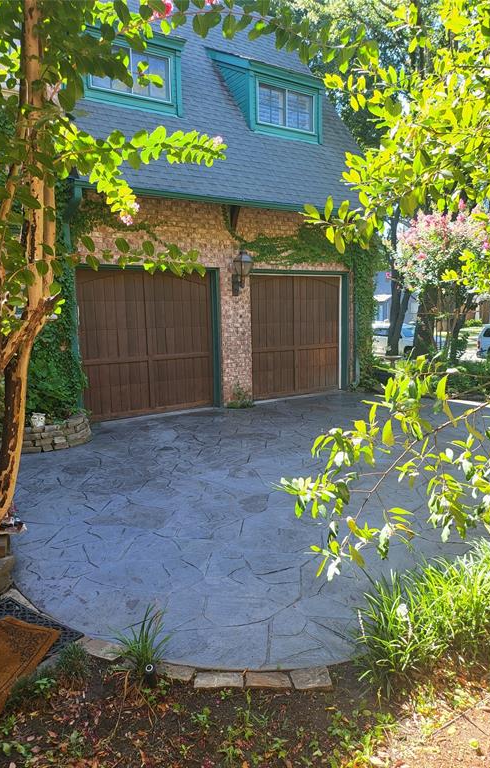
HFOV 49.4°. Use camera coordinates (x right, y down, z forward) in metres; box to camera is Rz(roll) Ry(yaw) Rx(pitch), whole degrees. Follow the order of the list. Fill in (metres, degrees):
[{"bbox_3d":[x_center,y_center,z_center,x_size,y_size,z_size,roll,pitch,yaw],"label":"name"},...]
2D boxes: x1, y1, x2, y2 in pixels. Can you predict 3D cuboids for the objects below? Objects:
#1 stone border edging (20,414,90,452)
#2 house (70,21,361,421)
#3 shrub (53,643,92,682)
[{"bbox_3d":[-2.554,0.593,6.825,1.200,0.340,1.050,-6,9,-34],"label":"stone border edging"},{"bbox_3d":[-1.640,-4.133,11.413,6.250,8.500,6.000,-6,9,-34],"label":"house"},{"bbox_3d":[-0.755,1.221,2.339,0.165,0.150,0.165,-6,9,-34],"label":"shrub"}]

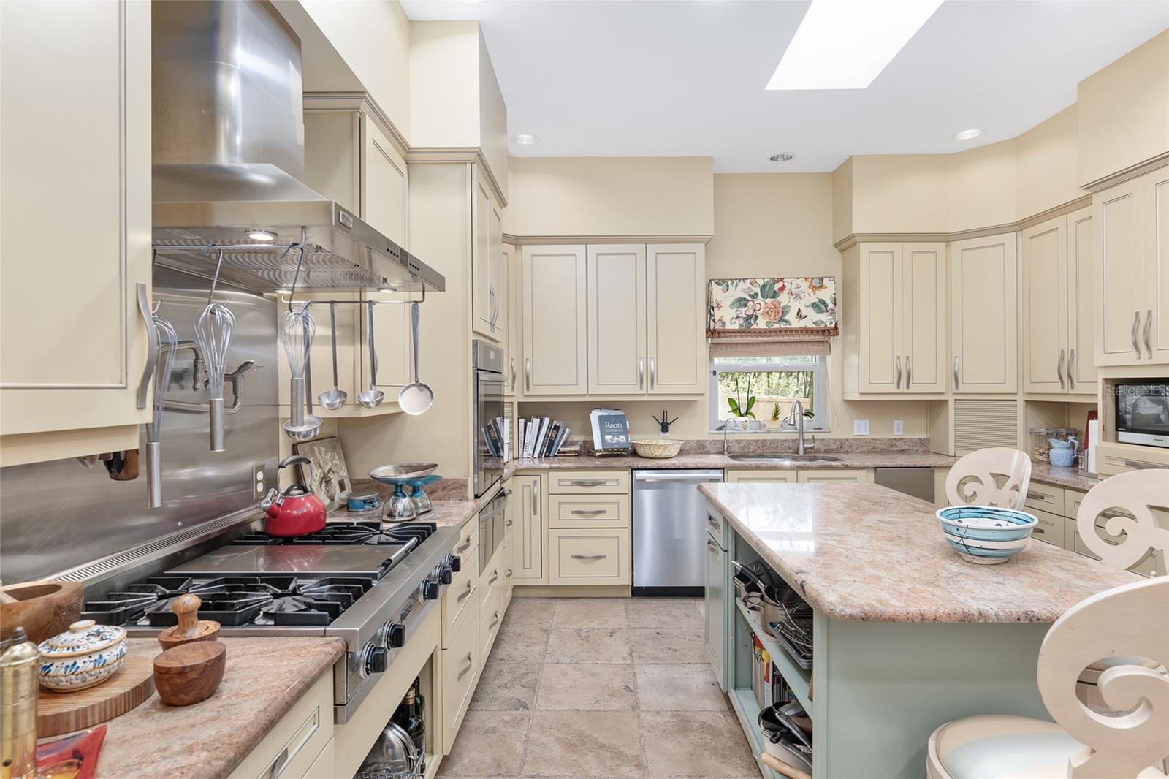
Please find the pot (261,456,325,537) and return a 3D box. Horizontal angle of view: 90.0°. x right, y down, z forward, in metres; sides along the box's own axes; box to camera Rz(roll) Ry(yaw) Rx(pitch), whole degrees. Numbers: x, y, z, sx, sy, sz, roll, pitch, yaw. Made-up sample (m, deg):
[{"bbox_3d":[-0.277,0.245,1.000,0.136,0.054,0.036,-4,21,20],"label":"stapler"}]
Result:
[{"bbox_3d":[-0.988,0.355,1.978,0.187,0.256,0.217,0,0,31],"label":"pot"}]

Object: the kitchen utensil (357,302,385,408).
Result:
[{"bbox_3d":[-0.760,-0.121,2.082,0.089,0.379,0.095,0,0,-1],"label":"kitchen utensil"}]

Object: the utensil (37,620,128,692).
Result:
[{"bbox_3d":[-0.829,0.437,0.969,0.119,0.096,0.119,0,0,1],"label":"utensil"}]

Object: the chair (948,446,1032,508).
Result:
[{"bbox_3d":[1.697,0.835,2.678,0.500,1.125,0.470,0,0,-20],"label":"chair"}]

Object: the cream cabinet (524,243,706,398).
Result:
[{"bbox_3d":[0.208,-0.478,4.290,1.300,1.100,0.330,0,0,1],"label":"cream cabinet"}]

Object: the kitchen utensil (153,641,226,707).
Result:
[{"bbox_3d":[-0.668,0.484,0.992,0.103,0.073,0.103,0,0,1],"label":"kitchen utensil"}]

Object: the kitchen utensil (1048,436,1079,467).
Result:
[{"bbox_3d":[3.027,0.389,3.695,0.155,0.188,0.116,0,0,40],"label":"kitchen utensil"}]

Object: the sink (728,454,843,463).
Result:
[{"bbox_3d":[1.386,0.573,4.033,0.780,0.200,0.420,0,0,1],"label":"sink"}]

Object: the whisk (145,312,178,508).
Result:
[{"bbox_3d":[-0.943,0.047,1.287,0.080,0.429,0.080,0,0,1],"label":"whisk"}]

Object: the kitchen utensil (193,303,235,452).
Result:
[{"bbox_3d":[-0.812,-0.027,1.285,0.075,0.323,0.075,0,0,1],"label":"kitchen utensil"}]

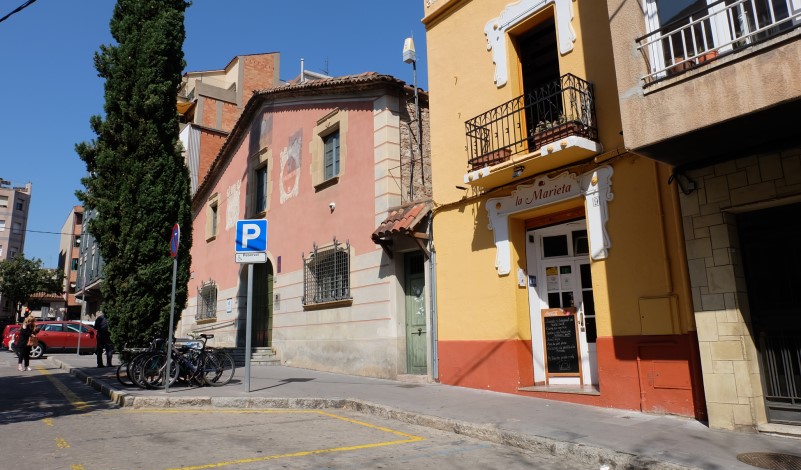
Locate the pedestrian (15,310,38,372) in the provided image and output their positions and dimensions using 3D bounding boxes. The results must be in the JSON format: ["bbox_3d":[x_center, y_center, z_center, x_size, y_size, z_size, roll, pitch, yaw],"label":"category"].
[{"bbox_3d":[-11.667,3.384,16.668,0.420,1.660,0.500,-7,-13,26],"label":"pedestrian"}]

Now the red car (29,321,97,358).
[{"bbox_3d":[-14.474,4.622,23.559,4.300,1.600,1.800,7,-14,-35],"label":"red car"}]

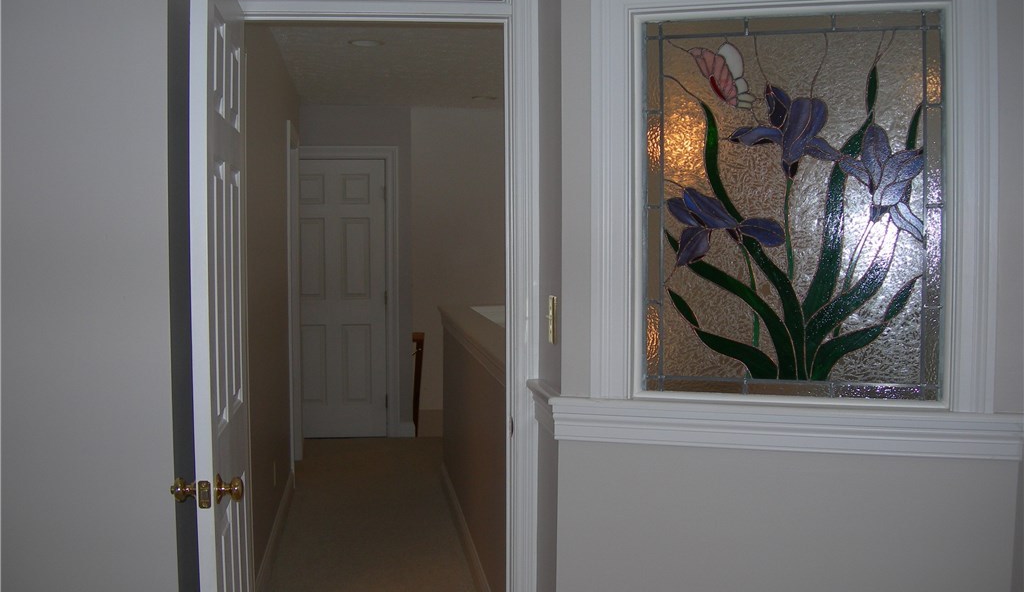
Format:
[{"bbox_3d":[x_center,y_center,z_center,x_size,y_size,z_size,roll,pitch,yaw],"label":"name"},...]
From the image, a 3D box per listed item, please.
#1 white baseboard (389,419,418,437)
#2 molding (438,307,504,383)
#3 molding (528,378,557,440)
[{"bbox_3d":[-0.805,0.987,8.221,0.196,0.120,0.020,0,3,-8],"label":"white baseboard"},{"bbox_3d":[-0.123,0.199,4.952,0.177,0.110,3.420,0,3,-8],"label":"molding"},{"bbox_3d":[0.082,0.295,2.903,0.036,0.119,0.360,0,3,-8],"label":"molding"}]

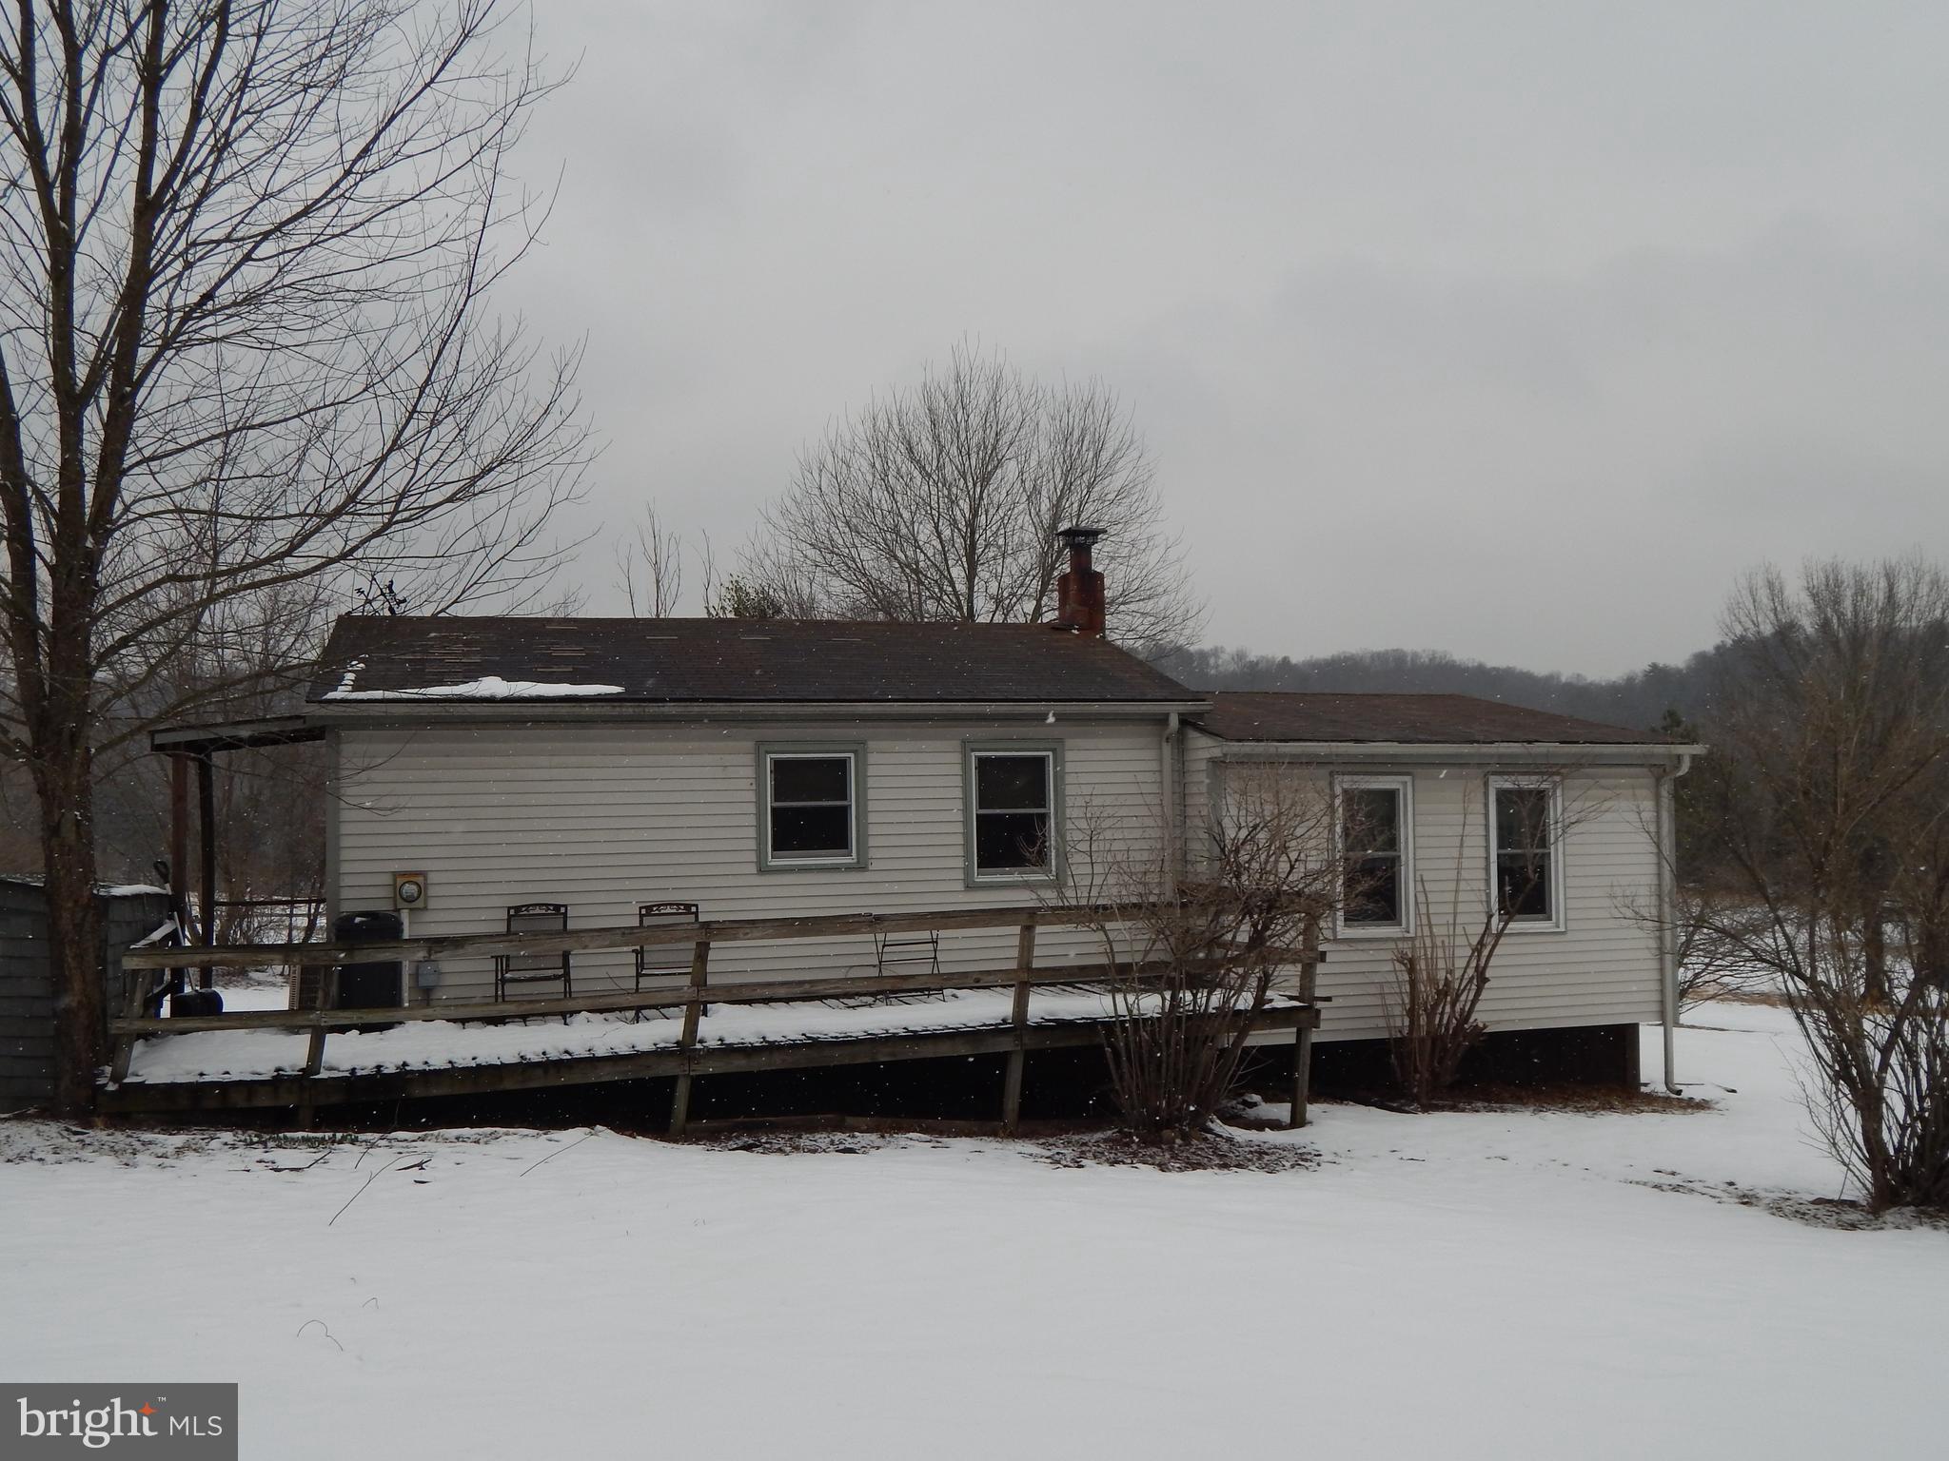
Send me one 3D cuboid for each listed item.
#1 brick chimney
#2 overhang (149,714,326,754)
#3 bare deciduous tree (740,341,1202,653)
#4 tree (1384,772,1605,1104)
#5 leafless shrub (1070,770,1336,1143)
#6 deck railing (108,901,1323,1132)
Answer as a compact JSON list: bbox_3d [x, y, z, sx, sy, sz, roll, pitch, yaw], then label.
[{"bbox_3d":[1.125,-1.577,16.683,0.420,1.160,0.420,0,-1,-17],"label":"brick chimney"},{"bbox_3d":[-5.844,0.038,12.751,1.220,0.290,1.550,0,-1,-17],"label":"overhang"},{"bbox_3d":[-0.090,-1.620,29.057,8.400,11.070,8.200,0,-1,-17],"label":"bare deciduous tree"},{"bbox_3d":[4.495,1.813,13.750,1.750,2.750,1.400,0,-1,-17],"label":"tree"},{"bbox_3d":[1.657,1.657,11.550,1.750,2.600,1.600,-1,-1,0],"label":"leafless shrub"},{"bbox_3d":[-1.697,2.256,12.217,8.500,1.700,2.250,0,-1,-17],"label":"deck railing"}]

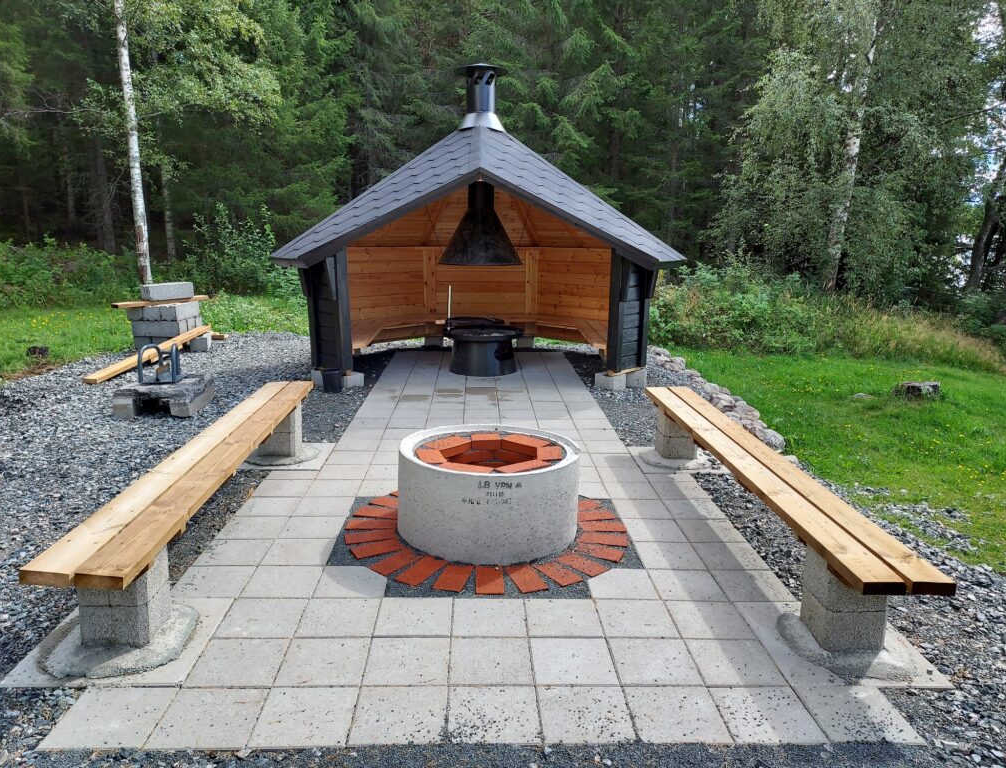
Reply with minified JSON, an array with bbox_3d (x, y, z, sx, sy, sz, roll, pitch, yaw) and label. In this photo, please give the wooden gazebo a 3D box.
[{"bbox_3d":[-0.254,-1.864,8.312,4.180,3.320,3.400,0,11,-2],"label":"wooden gazebo"}]

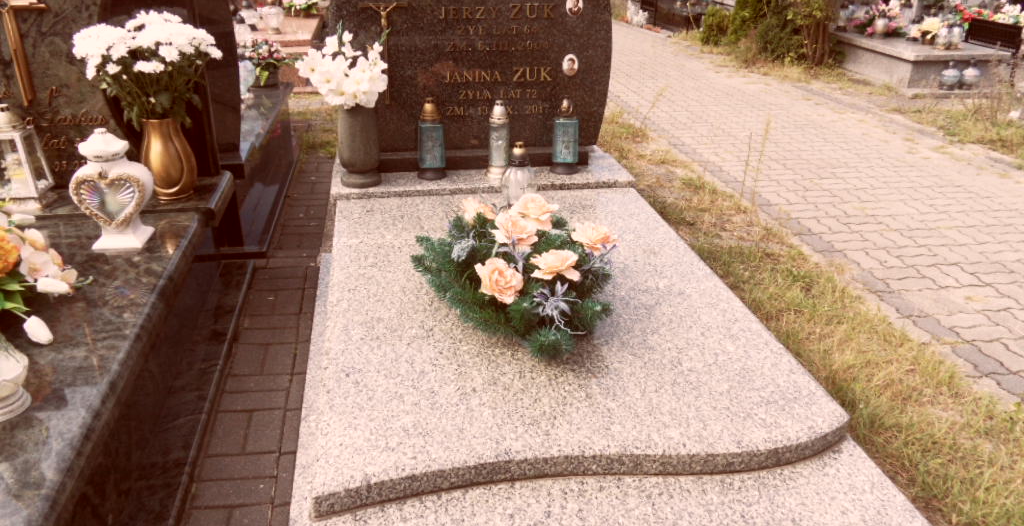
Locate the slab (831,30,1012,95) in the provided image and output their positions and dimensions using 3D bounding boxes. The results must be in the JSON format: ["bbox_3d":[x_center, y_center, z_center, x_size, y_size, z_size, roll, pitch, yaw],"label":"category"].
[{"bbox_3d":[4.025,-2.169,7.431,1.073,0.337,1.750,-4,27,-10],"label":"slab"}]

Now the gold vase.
[{"bbox_3d":[-1.183,-0.351,2.428,0.175,0.261,0.175,-4,27,-10],"label":"gold vase"}]

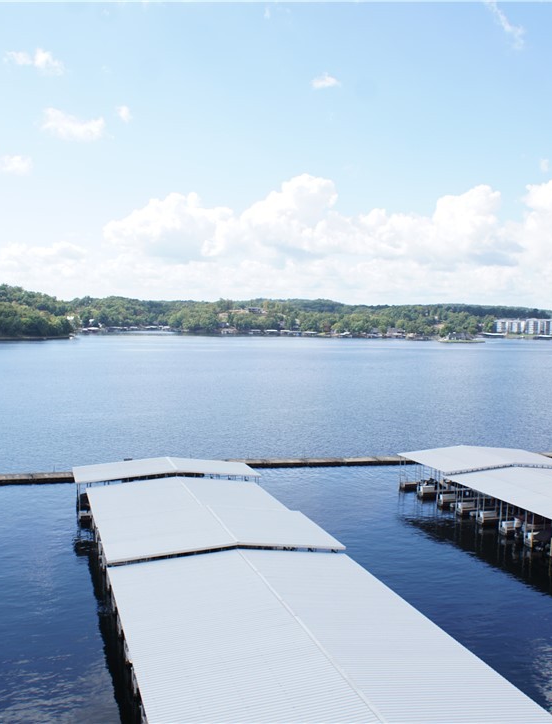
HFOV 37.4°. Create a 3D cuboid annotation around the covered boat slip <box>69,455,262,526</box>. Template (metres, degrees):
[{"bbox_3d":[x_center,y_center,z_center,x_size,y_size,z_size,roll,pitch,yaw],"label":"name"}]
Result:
[{"bbox_3d":[-13.210,15.020,98.020,21.410,5.700,8.470,0,3,-16],"label":"covered boat slip"}]

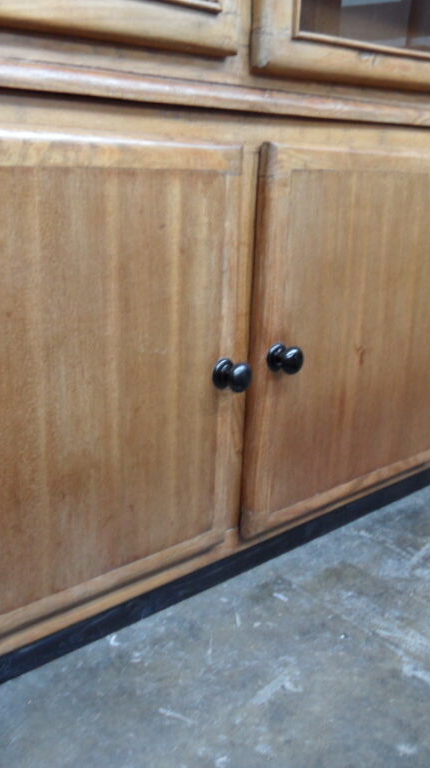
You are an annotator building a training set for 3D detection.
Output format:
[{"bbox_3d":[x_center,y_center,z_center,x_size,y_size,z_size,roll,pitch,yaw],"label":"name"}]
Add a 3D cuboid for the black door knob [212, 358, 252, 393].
[{"bbox_3d":[0.026,-0.007,0.990,0.039,0.039,0.046,-13,23,-39],"label":"black door knob"}]

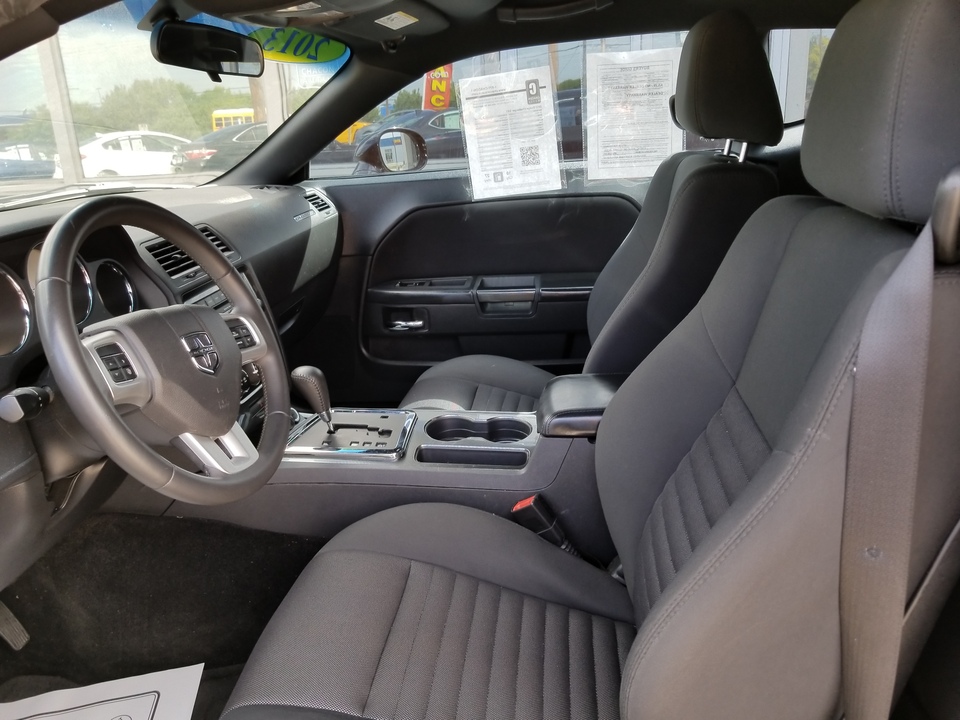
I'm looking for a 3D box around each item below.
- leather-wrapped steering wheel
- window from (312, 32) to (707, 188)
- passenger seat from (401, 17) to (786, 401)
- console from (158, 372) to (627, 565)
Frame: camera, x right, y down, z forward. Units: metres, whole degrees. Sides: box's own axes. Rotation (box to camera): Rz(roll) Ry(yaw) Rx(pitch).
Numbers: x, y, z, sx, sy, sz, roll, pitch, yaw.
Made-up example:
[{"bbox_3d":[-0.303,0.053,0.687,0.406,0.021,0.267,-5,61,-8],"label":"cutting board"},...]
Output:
[{"bbox_3d":[-0.369,-0.005,0.860,0.115,0.383,0.383,-23,12,14],"label":"leather-wrapped steering wheel"},{"bbox_3d":[0.070,-0.583,1.723,1.070,0.330,0.070,0,29,8],"label":"window"},{"bbox_3d":[0.200,-0.186,1.507,0.830,0.960,0.550,0,17,8],"label":"passenger seat"},{"bbox_3d":[-0.048,0.153,1.260,0.920,0.320,0.290,0,17,8],"label":"console"}]

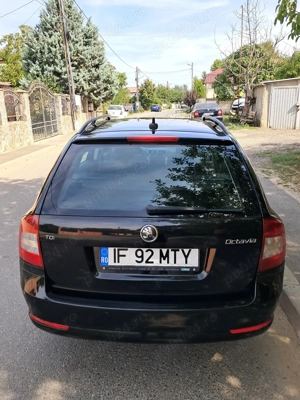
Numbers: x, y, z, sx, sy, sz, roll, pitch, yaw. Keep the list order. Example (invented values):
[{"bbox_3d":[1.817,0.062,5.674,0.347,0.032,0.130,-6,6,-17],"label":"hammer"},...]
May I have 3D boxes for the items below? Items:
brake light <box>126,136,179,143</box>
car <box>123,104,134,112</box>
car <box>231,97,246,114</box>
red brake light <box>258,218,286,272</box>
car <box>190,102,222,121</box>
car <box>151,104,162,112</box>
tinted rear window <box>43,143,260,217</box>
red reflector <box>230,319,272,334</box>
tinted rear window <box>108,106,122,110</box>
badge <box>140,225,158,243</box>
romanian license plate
[{"bbox_3d":[0.016,-0.352,1.817,0.305,0.040,0.045,1,17,3],"label":"brake light"},{"bbox_3d":[-3.374,-14.311,48.958,1.720,1.500,4.200,1,17,5],"label":"car"},{"bbox_3d":[9.224,-8.756,29.218,1.800,1.650,4.300,14,22,38],"label":"car"},{"bbox_3d":[0.712,0.205,1.754,0.210,0.290,0.200,-2,17,-6],"label":"red brake light"},{"bbox_3d":[3.533,-5.444,20.189,1.730,1.440,4.500,1,17,3],"label":"car"},{"bbox_3d":[1.270,-17.890,60.935,1.680,1.450,4.000,2,17,6],"label":"car"},{"bbox_3d":[0.013,-0.103,1.705,1.160,0.430,0.090,1,-19,2],"label":"tinted rear window"},{"bbox_3d":[0.561,0.696,1.718,0.255,0.040,0.050,-5,18,-14],"label":"red reflector"},{"bbox_3d":[-3.121,-8.328,28.303,1.250,0.380,0.300,1,17,3],"label":"tinted rear window"},{"bbox_3d":[-0.003,0.169,1.575,0.090,0.090,0.012,1,7,2],"label":"badge"},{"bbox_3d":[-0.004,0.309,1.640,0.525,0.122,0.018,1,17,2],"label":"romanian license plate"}]

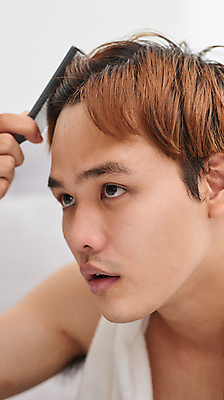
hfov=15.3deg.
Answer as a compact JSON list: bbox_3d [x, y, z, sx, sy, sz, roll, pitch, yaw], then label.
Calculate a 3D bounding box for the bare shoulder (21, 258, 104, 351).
[{"bbox_3d":[-0.052,0.122,0.955,0.125,0.115,0.120,2,4,30],"label":"bare shoulder"}]

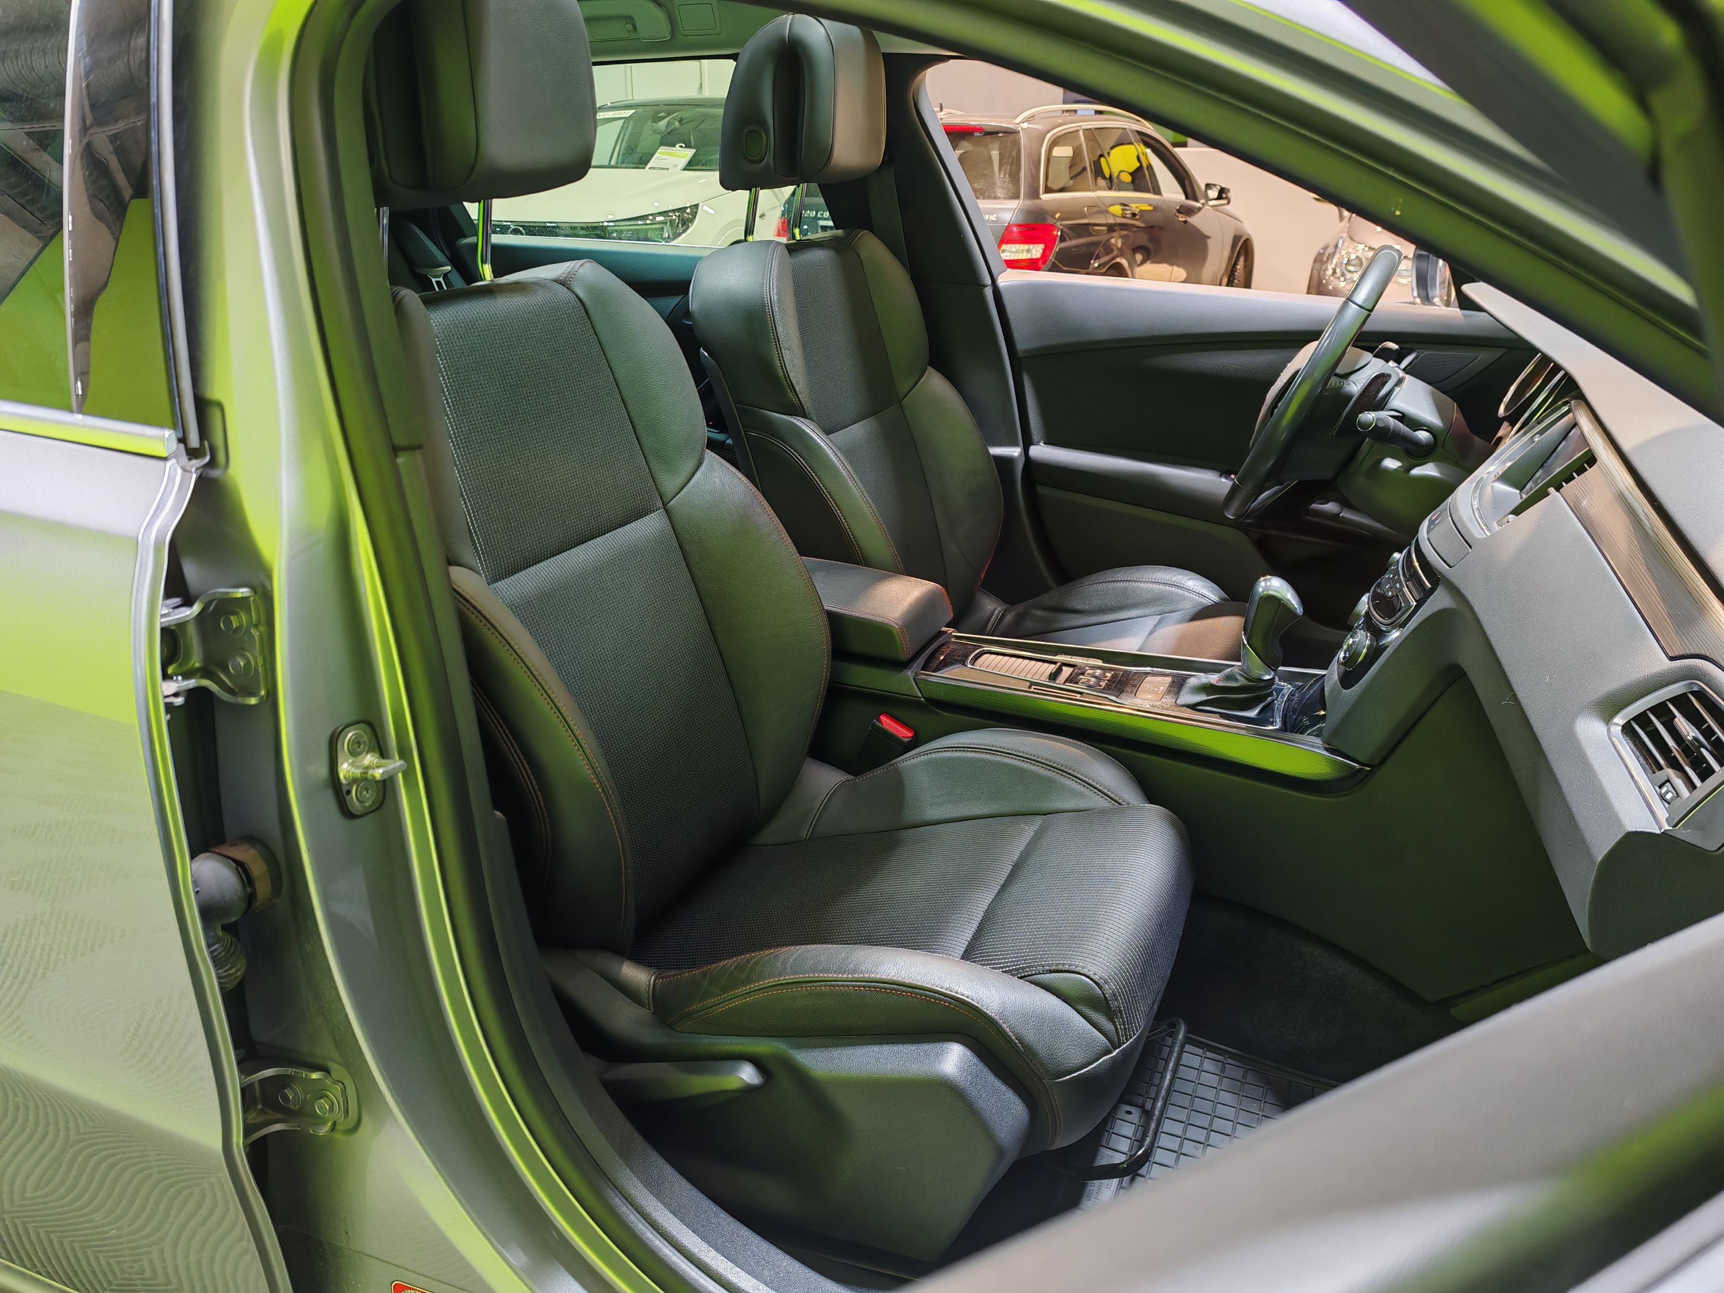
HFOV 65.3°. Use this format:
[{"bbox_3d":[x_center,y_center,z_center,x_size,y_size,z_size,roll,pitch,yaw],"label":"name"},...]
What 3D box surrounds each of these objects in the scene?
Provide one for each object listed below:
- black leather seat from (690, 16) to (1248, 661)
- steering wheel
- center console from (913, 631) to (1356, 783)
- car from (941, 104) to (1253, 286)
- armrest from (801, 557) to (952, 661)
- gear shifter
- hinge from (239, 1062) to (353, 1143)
[{"bbox_3d":[0.204,-0.323,1.911,0.840,1.050,0.540,8,21,22],"label":"black leather seat"},{"bbox_3d":[0.590,-0.323,1.733,0.120,0.380,0.380,31,28,12],"label":"steering wheel"},{"bbox_3d":[0.319,0.070,1.571,0.510,0.085,0.210,8,21,22],"label":"center console"},{"bbox_3d":[1.292,-2.807,9.161,1.820,1.480,4.600,11,23,28],"label":"car"},{"bbox_3d":[-0.048,-0.048,1.698,0.300,0.075,0.175,8,21,22],"label":"armrest"},{"bbox_3d":[0.418,-0.005,1.498,0.125,0.160,0.085,8,21,22],"label":"gear shifter"},{"bbox_3d":[-0.451,0.361,1.059,0.100,0.060,0.050,-4,20,-11],"label":"hinge"}]

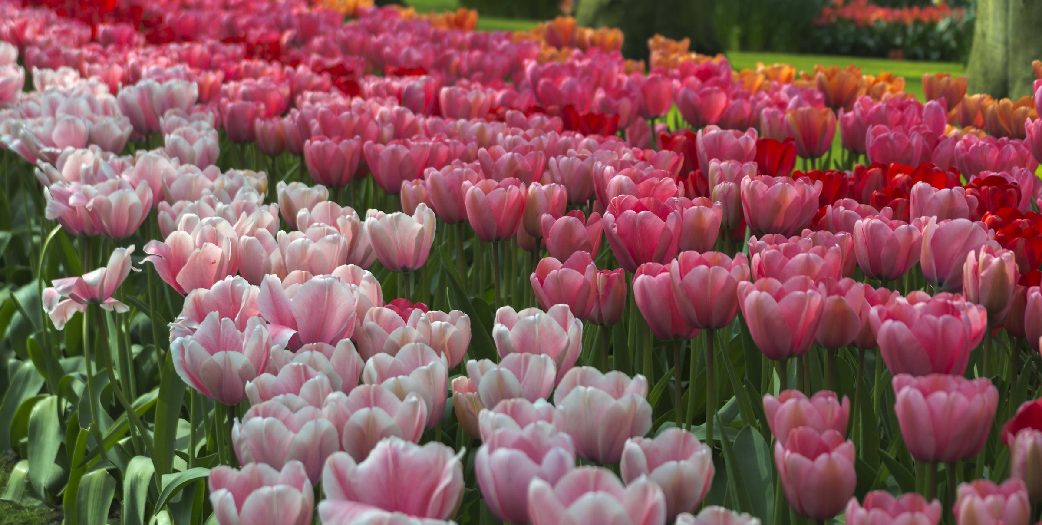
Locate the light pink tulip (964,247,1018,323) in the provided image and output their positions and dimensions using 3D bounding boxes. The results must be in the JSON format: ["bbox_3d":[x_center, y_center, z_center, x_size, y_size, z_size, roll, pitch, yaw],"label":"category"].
[{"bbox_3d":[0.450,0.021,2.270,0.051,0.071,0.052,0,10,0],"label":"light pink tulip"}]

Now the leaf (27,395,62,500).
[{"bbox_3d":[-0.603,0.234,3.000,0.044,0.135,0.045,3,11,14],"label":"leaf"}]

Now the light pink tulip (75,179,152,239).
[{"bbox_3d":[-0.488,-0.065,2.860,0.087,0.066,0.082,0,10,0],"label":"light pink tulip"}]

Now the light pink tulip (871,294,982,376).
[{"bbox_3d":[0.328,0.061,1.920,0.089,0.063,0.085,0,10,0],"label":"light pink tulip"}]

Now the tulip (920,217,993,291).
[{"bbox_3d":[0.459,-0.009,2.490,0.077,0.072,0.076,0,10,0],"label":"tulip"}]

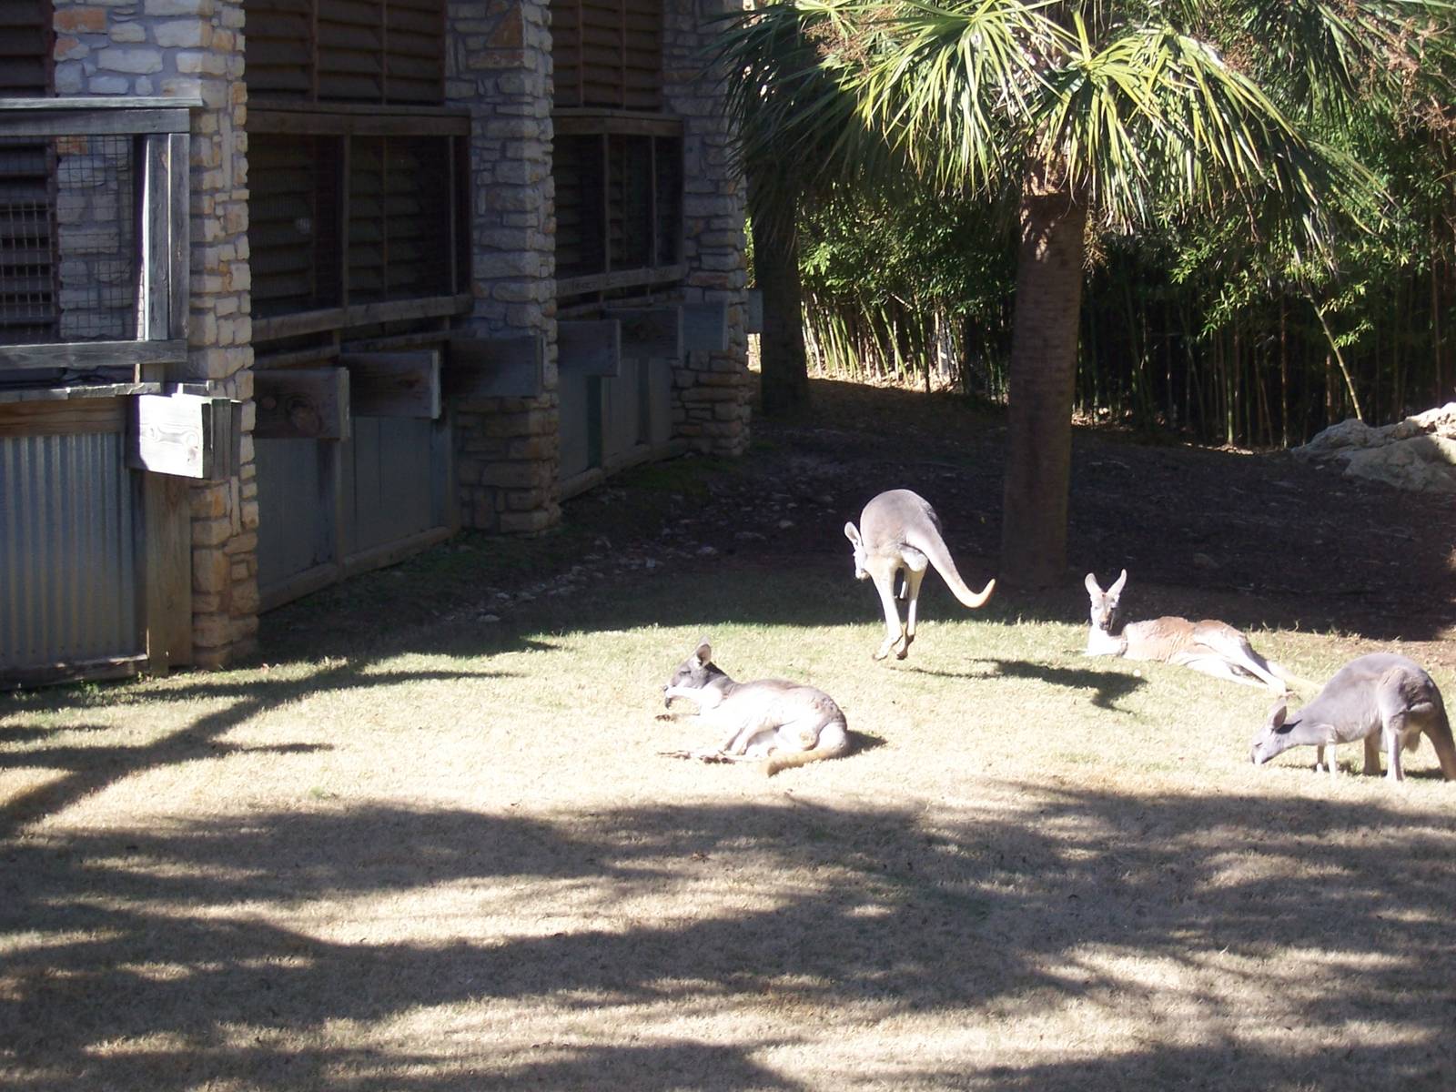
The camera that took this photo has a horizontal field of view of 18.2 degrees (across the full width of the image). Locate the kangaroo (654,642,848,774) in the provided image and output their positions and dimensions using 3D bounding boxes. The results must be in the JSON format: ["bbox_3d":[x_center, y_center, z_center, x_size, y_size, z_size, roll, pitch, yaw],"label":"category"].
[{"bbox_3d":[0.103,0.595,16.800,0.700,0.440,0.500,1,5,10],"label":"kangaroo"}]

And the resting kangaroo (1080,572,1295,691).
[{"bbox_3d":[1.980,0.374,19.500,1.000,0.420,0.400,3,6,35],"label":"resting kangaroo"}]

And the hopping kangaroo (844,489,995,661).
[{"bbox_3d":[0.823,0.125,19.500,0.370,0.730,1.100,-3,6,-30],"label":"hopping kangaroo"}]

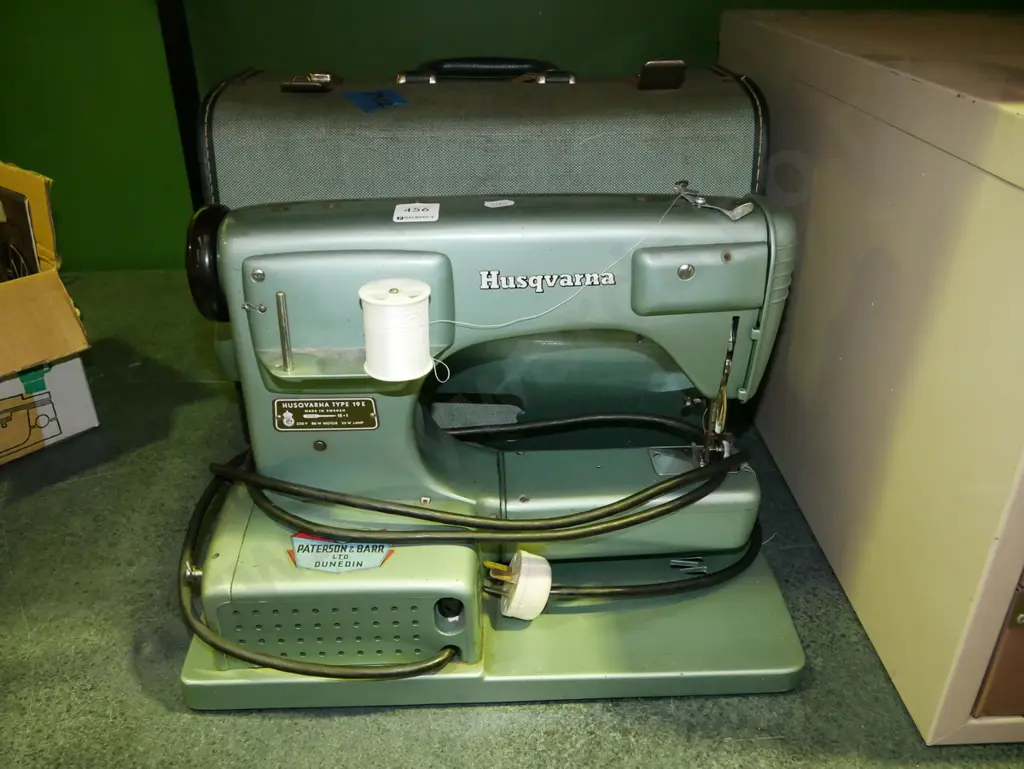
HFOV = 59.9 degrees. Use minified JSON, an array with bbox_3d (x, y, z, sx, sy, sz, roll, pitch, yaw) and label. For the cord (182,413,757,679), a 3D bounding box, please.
[{"bbox_3d":[-0.020,0.095,0.604,0.392,0.104,0.180,-1,29,-2],"label":"cord"}]

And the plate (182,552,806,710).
[{"bbox_3d":[-0.012,0.146,0.638,0.391,0.023,0.188,-1,29,-2],"label":"plate"}]

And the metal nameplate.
[{"bbox_3d":[-0.116,0.018,0.554,0.064,0.022,0.002,-1,29,-2],"label":"metal nameplate"}]

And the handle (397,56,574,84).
[{"bbox_3d":[-0.021,-0.253,0.710,0.141,0.024,0.032,-1,29,-2],"label":"handle"}]

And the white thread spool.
[{"bbox_3d":[-0.069,-0.034,0.533,0.043,0.052,0.043,-1,29,-2],"label":"white thread spool"}]

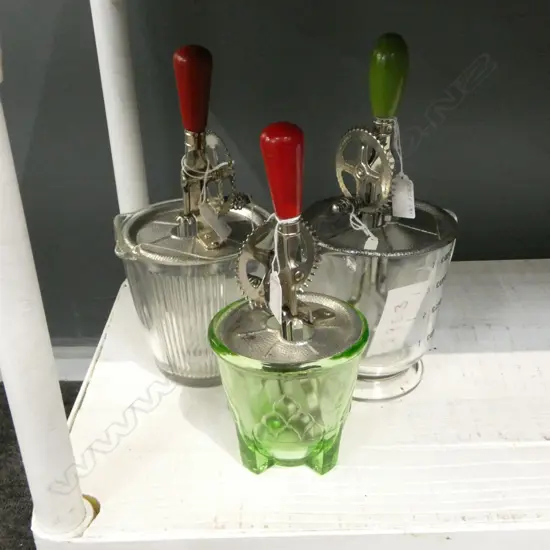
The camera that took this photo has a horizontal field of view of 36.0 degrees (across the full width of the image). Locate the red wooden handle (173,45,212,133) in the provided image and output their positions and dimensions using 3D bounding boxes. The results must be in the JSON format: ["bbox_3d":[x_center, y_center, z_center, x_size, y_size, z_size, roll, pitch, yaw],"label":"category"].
[{"bbox_3d":[-0.064,-0.147,0.670,0.030,0.069,0.030,1,28,0],"label":"red wooden handle"}]

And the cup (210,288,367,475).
[{"bbox_3d":[0.011,0.088,0.643,0.117,0.117,0.117,-1,25,0],"label":"cup"}]

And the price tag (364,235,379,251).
[{"bbox_3d":[0.076,-0.025,0.671,0.009,0.001,0.023,4,30,9],"label":"price tag"}]

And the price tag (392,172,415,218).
[{"bbox_3d":[0.107,-0.065,0.704,0.018,0.037,0.001,4,25,19],"label":"price tag"}]

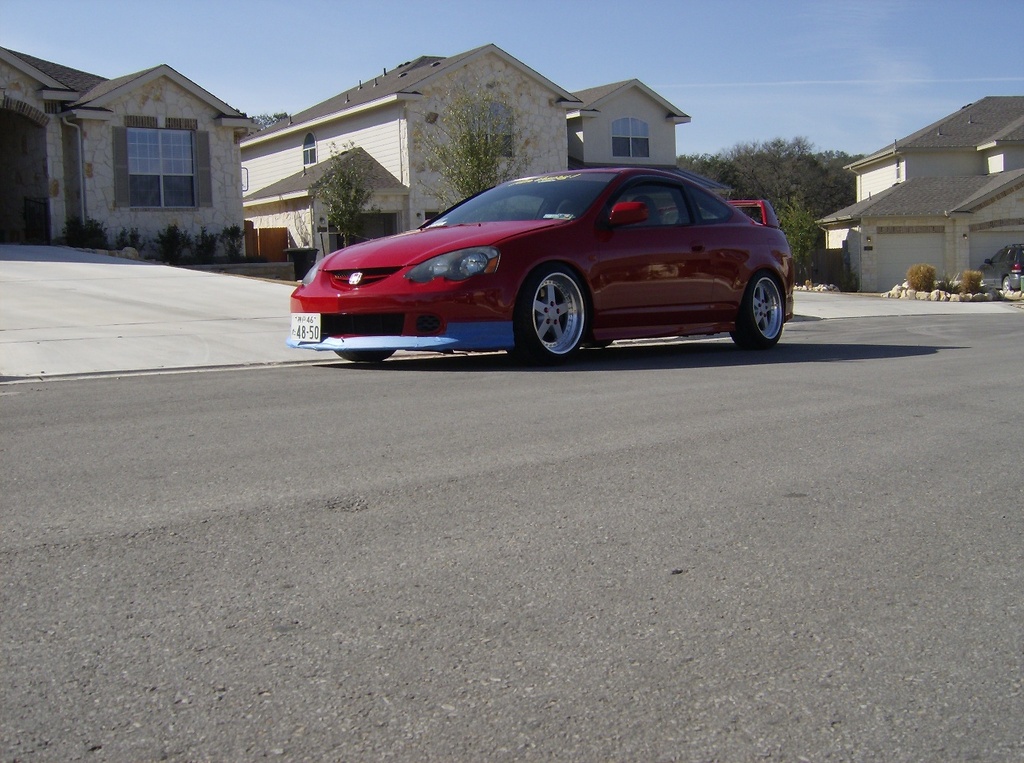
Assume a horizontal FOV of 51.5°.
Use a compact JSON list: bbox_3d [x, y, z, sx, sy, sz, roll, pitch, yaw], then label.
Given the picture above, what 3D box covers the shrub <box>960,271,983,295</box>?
[{"bbox_3d":[14.920,-3.205,34.500,0.720,0.800,0.720,0,3,23],"label":"shrub"}]

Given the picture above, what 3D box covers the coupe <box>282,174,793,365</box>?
[{"bbox_3d":[0.493,-0.874,7.895,1.760,1.360,4.400,1,4,42],"label":"coupe"}]

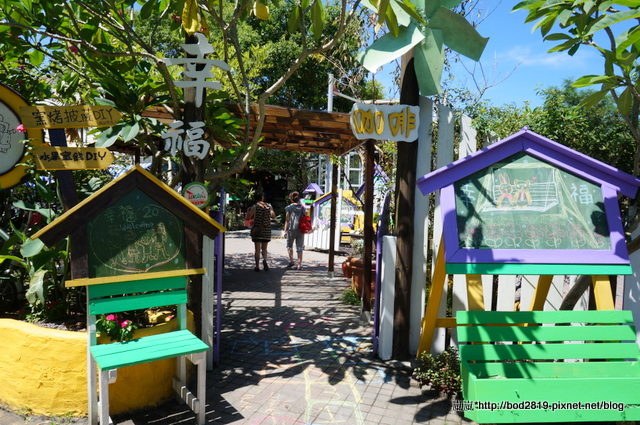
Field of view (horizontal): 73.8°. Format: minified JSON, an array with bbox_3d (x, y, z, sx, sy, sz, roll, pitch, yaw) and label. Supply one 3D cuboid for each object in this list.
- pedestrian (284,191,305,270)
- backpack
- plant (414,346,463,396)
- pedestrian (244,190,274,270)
[{"bbox_3d":[-0.489,0.363,8.500,0.480,1.570,0.380,1,2,-2],"label":"pedestrian"},{"bbox_3d":[-0.282,0.197,8.400,0.260,0.450,0.190,1,2,-14],"label":"backpack"},{"bbox_3d":[0.934,1.205,3.354,0.420,0.320,0.400,1,2,0],"label":"plant"},{"bbox_3d":[-1.187,0.373,8.400,0.540,1.580,0.380,1,2,-2],"label":"pedestrian"}]

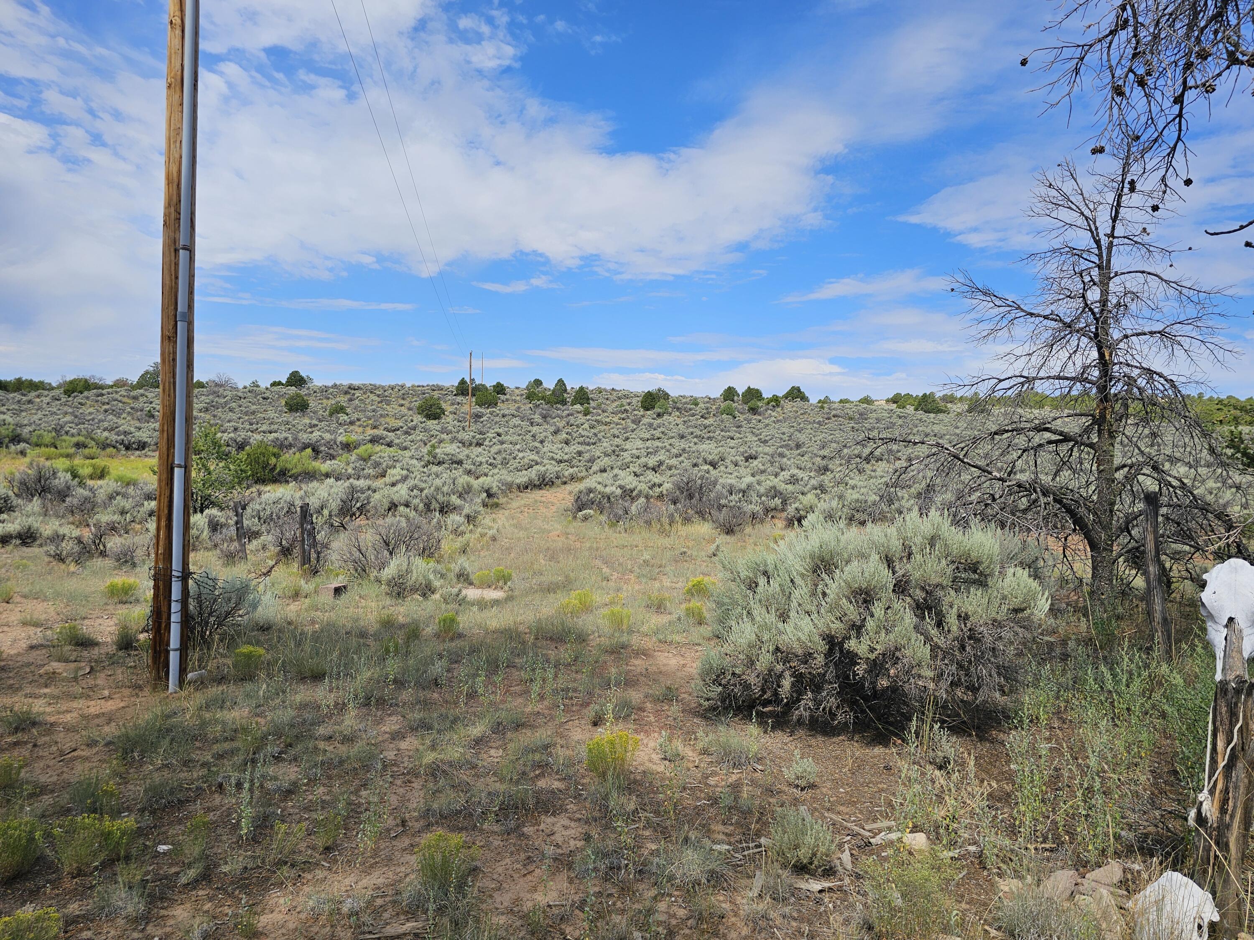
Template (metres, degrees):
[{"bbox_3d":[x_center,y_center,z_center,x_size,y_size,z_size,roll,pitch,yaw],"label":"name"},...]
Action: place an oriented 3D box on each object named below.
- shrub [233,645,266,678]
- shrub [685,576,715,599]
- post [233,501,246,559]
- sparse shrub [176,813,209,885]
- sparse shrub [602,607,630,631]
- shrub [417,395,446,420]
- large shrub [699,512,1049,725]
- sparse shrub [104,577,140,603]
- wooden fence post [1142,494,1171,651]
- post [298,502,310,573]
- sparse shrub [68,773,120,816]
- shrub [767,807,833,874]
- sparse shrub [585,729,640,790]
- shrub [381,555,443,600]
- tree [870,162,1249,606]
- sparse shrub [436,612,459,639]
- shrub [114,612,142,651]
[{"bbox_3d":[-2.727,1.376,6.021,0.219,0.225,0.197,1,1,-24],"label":"shrub"},{"bbox_3d":[0.908,1.463,10.366,0.370,0.270,0.330,1,1,0],"label":"shrub"},{"bbox_3d":[-5.898,0.918,12.700,0.140,0.948,0.140,-7,0,-25],"label":"post"},{"bbox_3d":[-1.647,1.437,3.162,0.130,0.260,0.140,1,1,0],"label":"sparse shrub"},{"bbox_3d":[-0.106,1.471,8.203,0.280,0.230,0.250,1,1,0],"label":"sparse shrub"},{"bbox_3d":[-22.500,-7.037,96.037,3.299,3.200,3.299,1,1,-13],"label":"shrub"},{"bbox_3d":[1.714,0.931,5.716,2.305,1.279,1.844,1,1,17],"label":"large shrub"},{"bbox_3d":[-5.388,1.273,8.893,0.322,0.257,0.290,1,1,-31],"label":"sparse shrub"},{"bbox_3d":[4.468,0.895,7.017,0.140,1.420,0.130,-5,1,0],"label":"wooden fence post"},{"bbox_3d":[-4.801,1.013,12.392,0.140,1.080,0.140,1,1,0],"label":"post"},{"bbox_3d":[-2.411,1.467,3.770,0.220,0.190,0.200,1,1,0],"label":"sparse shrub"},{"bbox_3d":[0.712,1.478,3.394,0.266,0.215,0.239,1,1,12],"label":"shrub"},{"bbox_3d":[-0.069,1.422,4.126,0.277,0.279,0.249,1,1,-1],"label":"sparse shrub"},{"bbox_3d":[-2.665,1.318,10.281,0.730,0.530,0.620,1,1,0],"label":"shrub"},{"bbox_3d":[4.737,-0.924,8.982,3.600,5.100,3.500,1,1,0],"label":"tree"},{"bbox_3d":[-1.675,1.450,7.783,0.210,0.230,0.200,1,1,0],"label":"sparse shrub"},{"bbox_3d":[-4.045,1.306,6.763,0.198,0.299,0.178,1,1,-31],"label":"shrub"}]

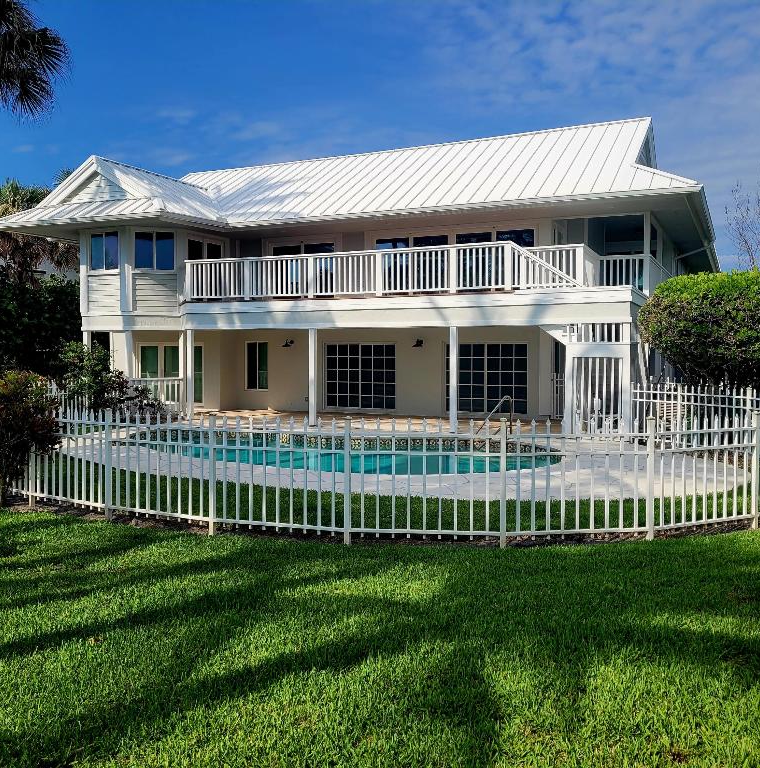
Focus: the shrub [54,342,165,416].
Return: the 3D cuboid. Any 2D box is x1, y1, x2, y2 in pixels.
[{"bbox_3d":[-6.618,0.032,18.823,2.500,2.092,2.200,0,3,0],"label":"shrub"}]

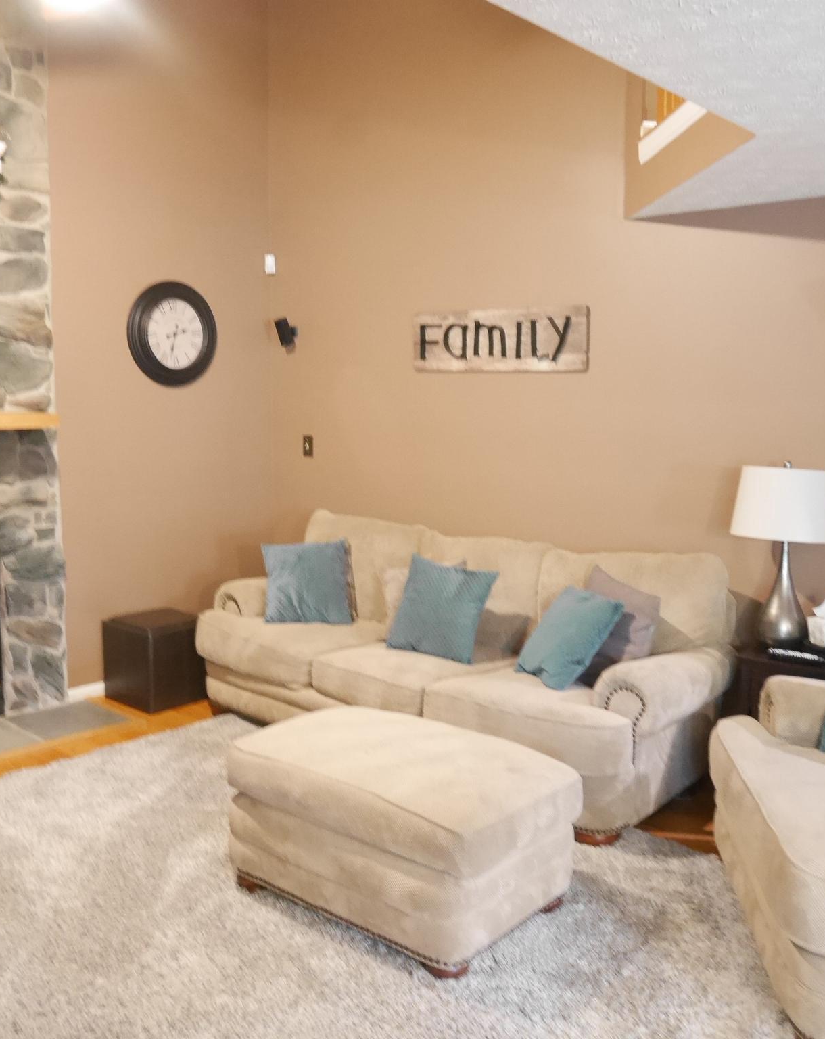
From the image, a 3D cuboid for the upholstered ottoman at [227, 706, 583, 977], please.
[{"bbox_3d":[-0.030,0.935,2.985,0.930,0.465,0.600,6,9,39],"label":"upholstered ottoman"}]

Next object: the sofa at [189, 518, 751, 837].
[{"bbox_3d":[0.159,0.544,4.366,2.270,0.945,0.980,6,9,40],"label":"sofa"}]

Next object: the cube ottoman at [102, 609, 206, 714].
[{"bbox_3d":[-1.304,0.720,4.993,0.400,0.415,0.410,6,9,39],"label":"cube ottoman"}]

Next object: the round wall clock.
[{"bbox_3d":[-1.288,-1.001,5.201,0.050,0.560,0.560,6,9,40],"label":"round wall clock"}]

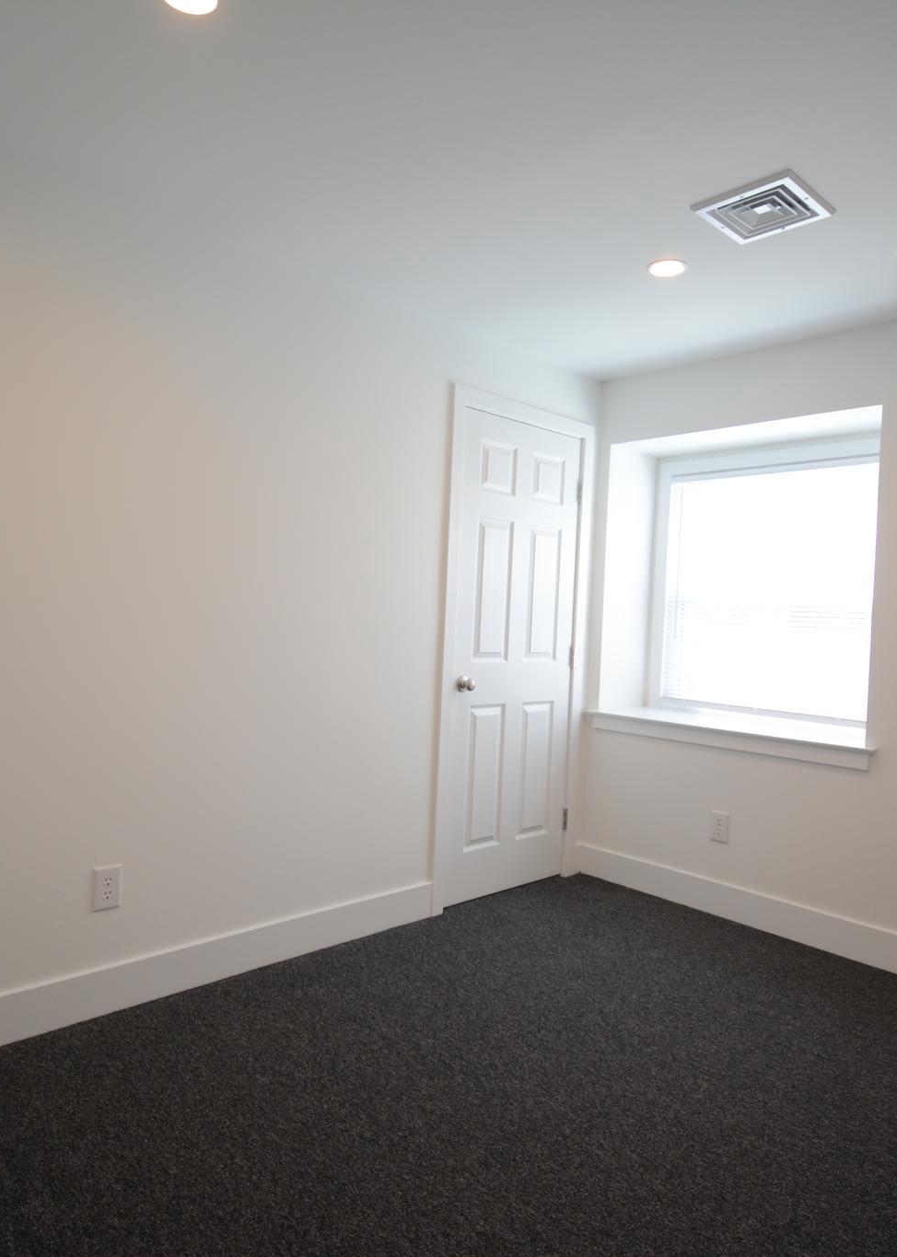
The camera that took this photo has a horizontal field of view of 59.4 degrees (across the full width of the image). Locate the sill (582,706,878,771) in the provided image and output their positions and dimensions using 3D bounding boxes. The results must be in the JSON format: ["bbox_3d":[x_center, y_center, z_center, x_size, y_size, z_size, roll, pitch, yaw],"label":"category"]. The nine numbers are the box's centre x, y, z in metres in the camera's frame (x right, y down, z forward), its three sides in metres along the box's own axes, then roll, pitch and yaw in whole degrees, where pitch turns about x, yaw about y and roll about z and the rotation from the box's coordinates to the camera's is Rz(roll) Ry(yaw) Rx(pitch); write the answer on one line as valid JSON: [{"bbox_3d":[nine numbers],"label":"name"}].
[{"bbox_3d":[1.228,0.457,3.366,0.420,0.088,1.260,2,1,-44],"label":"sill"}]

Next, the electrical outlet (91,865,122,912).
[{"bbox_3d":[-0.962,0.733,2.215,0.077,0.123,0.008,2,1,-43],"label":"electrical outlet"}]

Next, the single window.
[{"bbox_3d":[1.433,-0.200,3.522,0.080,1.230,1.155,2,1,-44],"label":"single window"}]

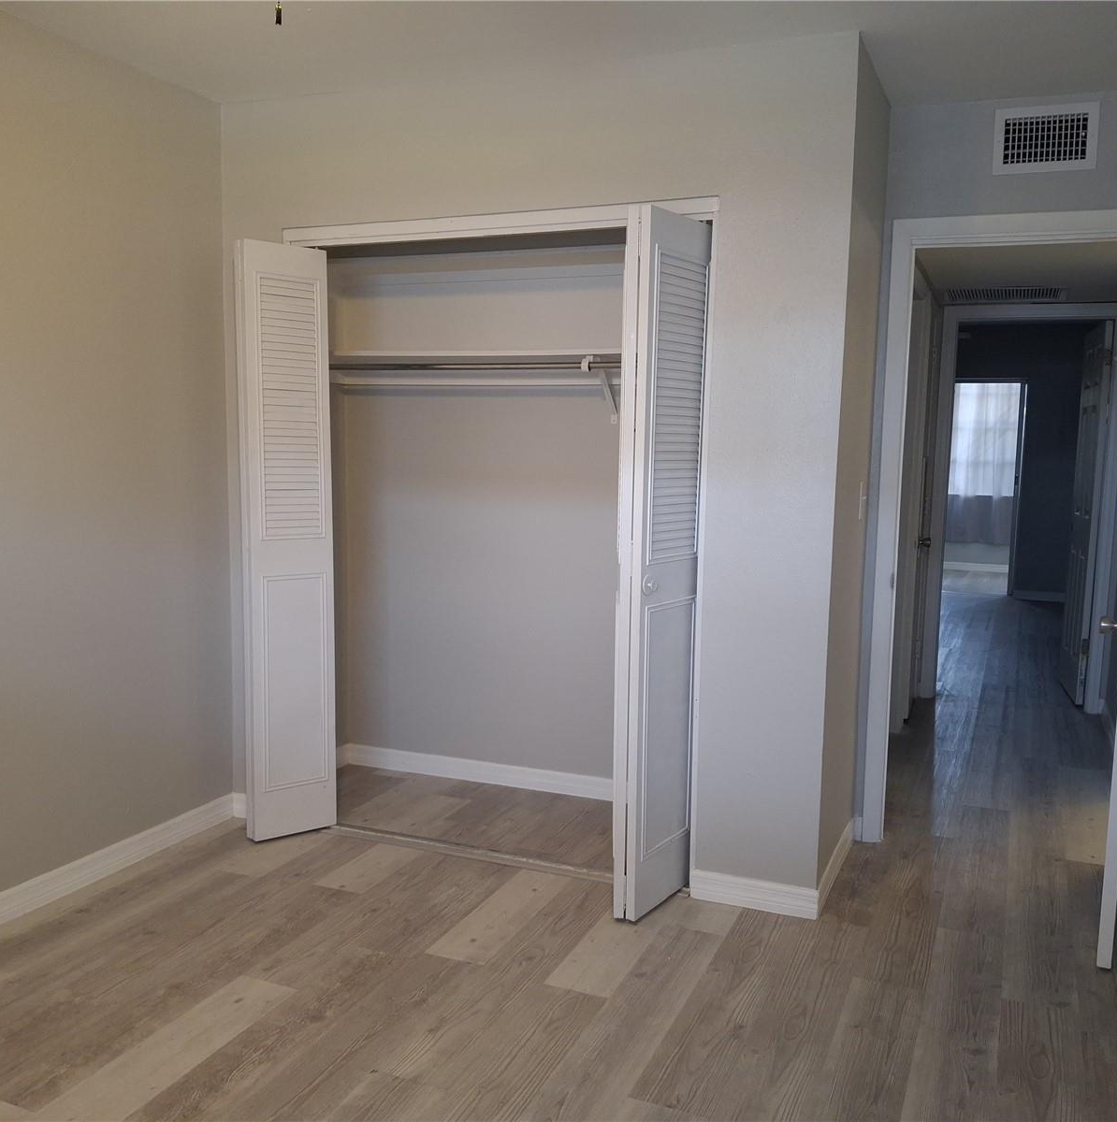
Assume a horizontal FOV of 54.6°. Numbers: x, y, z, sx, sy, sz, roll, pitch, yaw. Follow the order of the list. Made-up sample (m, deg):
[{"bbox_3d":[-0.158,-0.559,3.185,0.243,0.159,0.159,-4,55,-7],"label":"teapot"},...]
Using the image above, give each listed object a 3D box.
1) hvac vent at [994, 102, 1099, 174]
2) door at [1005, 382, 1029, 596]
[{"bbox_3d":[1.514,-1.312,3.359,0.296,0.198,0.022,4,7,23],"label":"hvac vent"},{"bbox_3d":[4.357,-0.677,10.248,0.045,2.000,0.740,4,7,23],"label":"door"}]

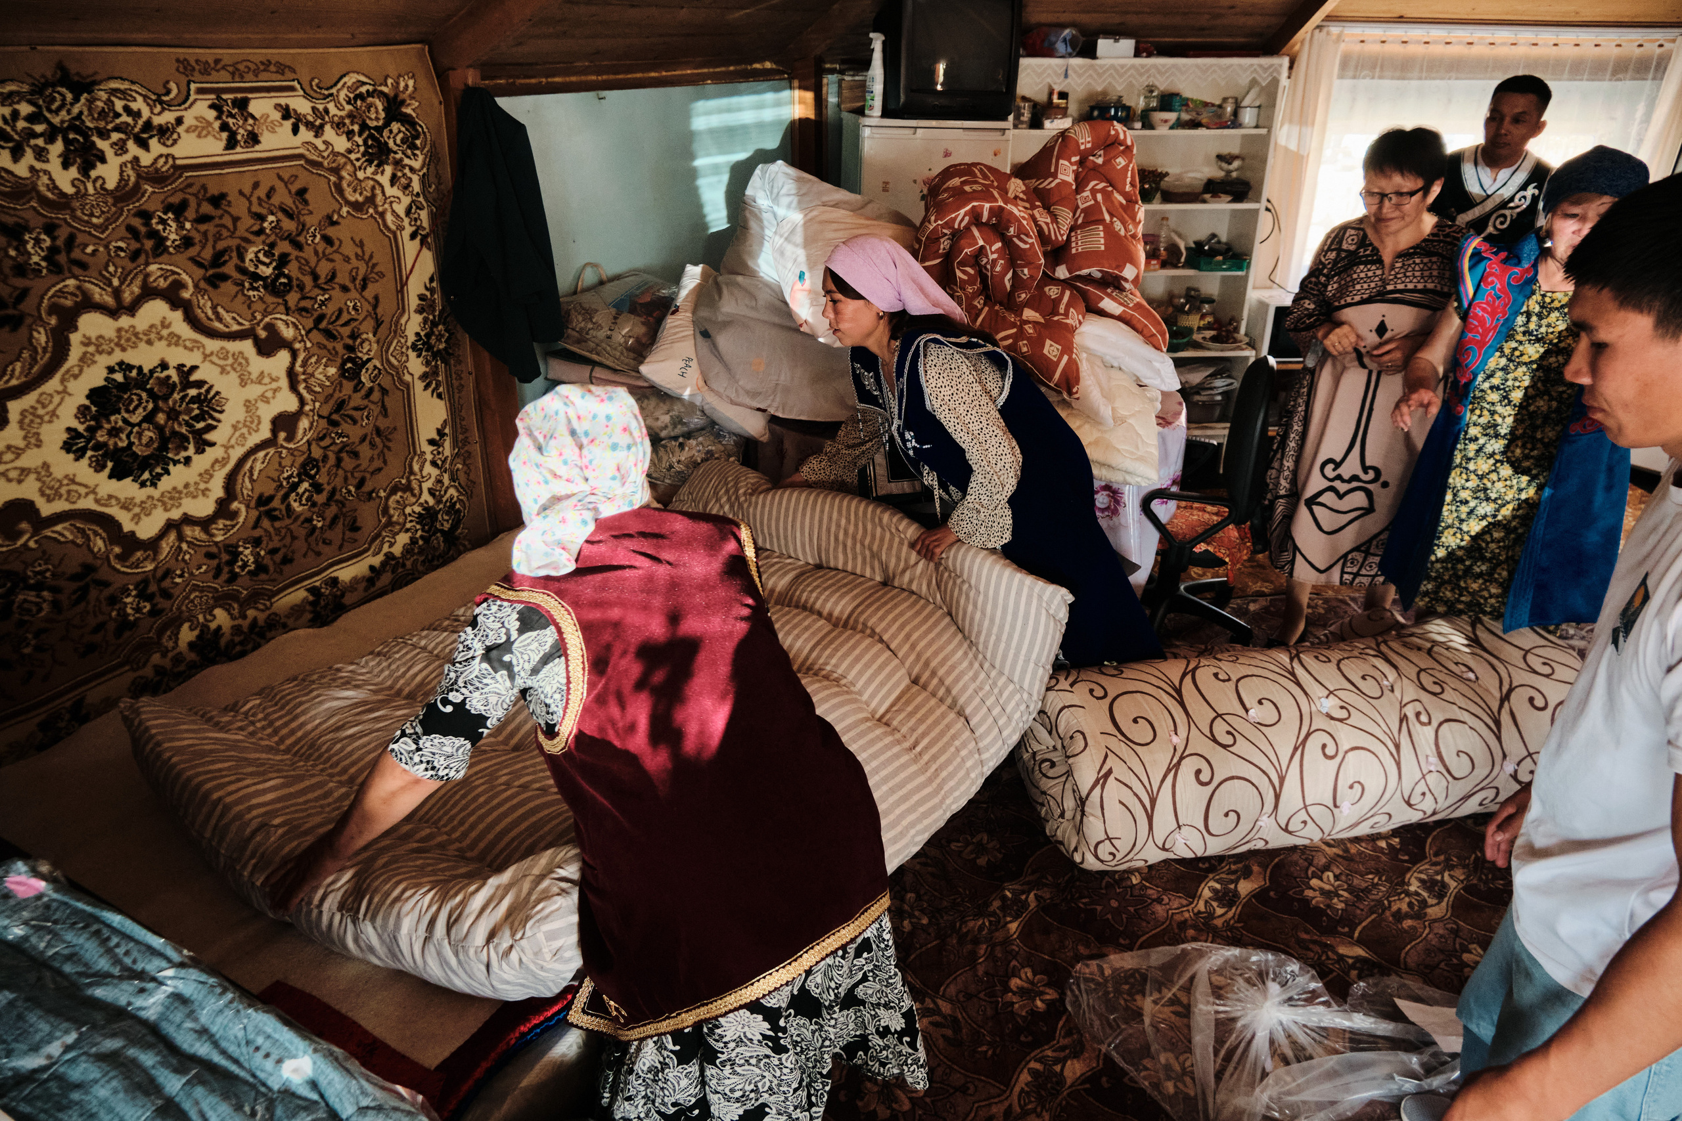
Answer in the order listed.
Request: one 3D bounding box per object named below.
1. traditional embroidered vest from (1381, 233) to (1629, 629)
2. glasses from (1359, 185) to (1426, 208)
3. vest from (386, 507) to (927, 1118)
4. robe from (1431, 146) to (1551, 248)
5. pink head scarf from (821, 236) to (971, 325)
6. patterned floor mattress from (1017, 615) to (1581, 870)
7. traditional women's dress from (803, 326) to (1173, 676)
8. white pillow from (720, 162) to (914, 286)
[{"bbox_3d":[1.915,-0.305,3.086,0.580,1.370,0.420,21,31,37],"label":"traditional embroidered vest"},{"bbox_3d":[1.518,-0.994,2.930,0.135,0.045,0.140,-32,38,-28],"label":"glasses"},{"bbox_3d":[-0.262,0.415,1.624,0.580,1.030,0.660,-16,29,-33],"label":"vest"},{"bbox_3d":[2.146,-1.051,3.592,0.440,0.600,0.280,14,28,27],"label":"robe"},{"bbox_3d":[0.130,-0.658,2.500,0.310,0.185,0.195,-12,25,-4],"label":"pink head scarf"},{"bbox_3d":[1.164,0.421,2.753,1.380,0.380,0.430,-5,25,-12],"label":"patterned floor mattress"},{"bbox_3d":[0.372,-0.145,2.861,0.800,1.080,0.530,-9,26,-20],"label":"traditional women's dress"},{"bbox_3d":[-0.054,-0.966,3.300,0.560,0.430,0.190,24,-8,10],"label":"white pillow"}]

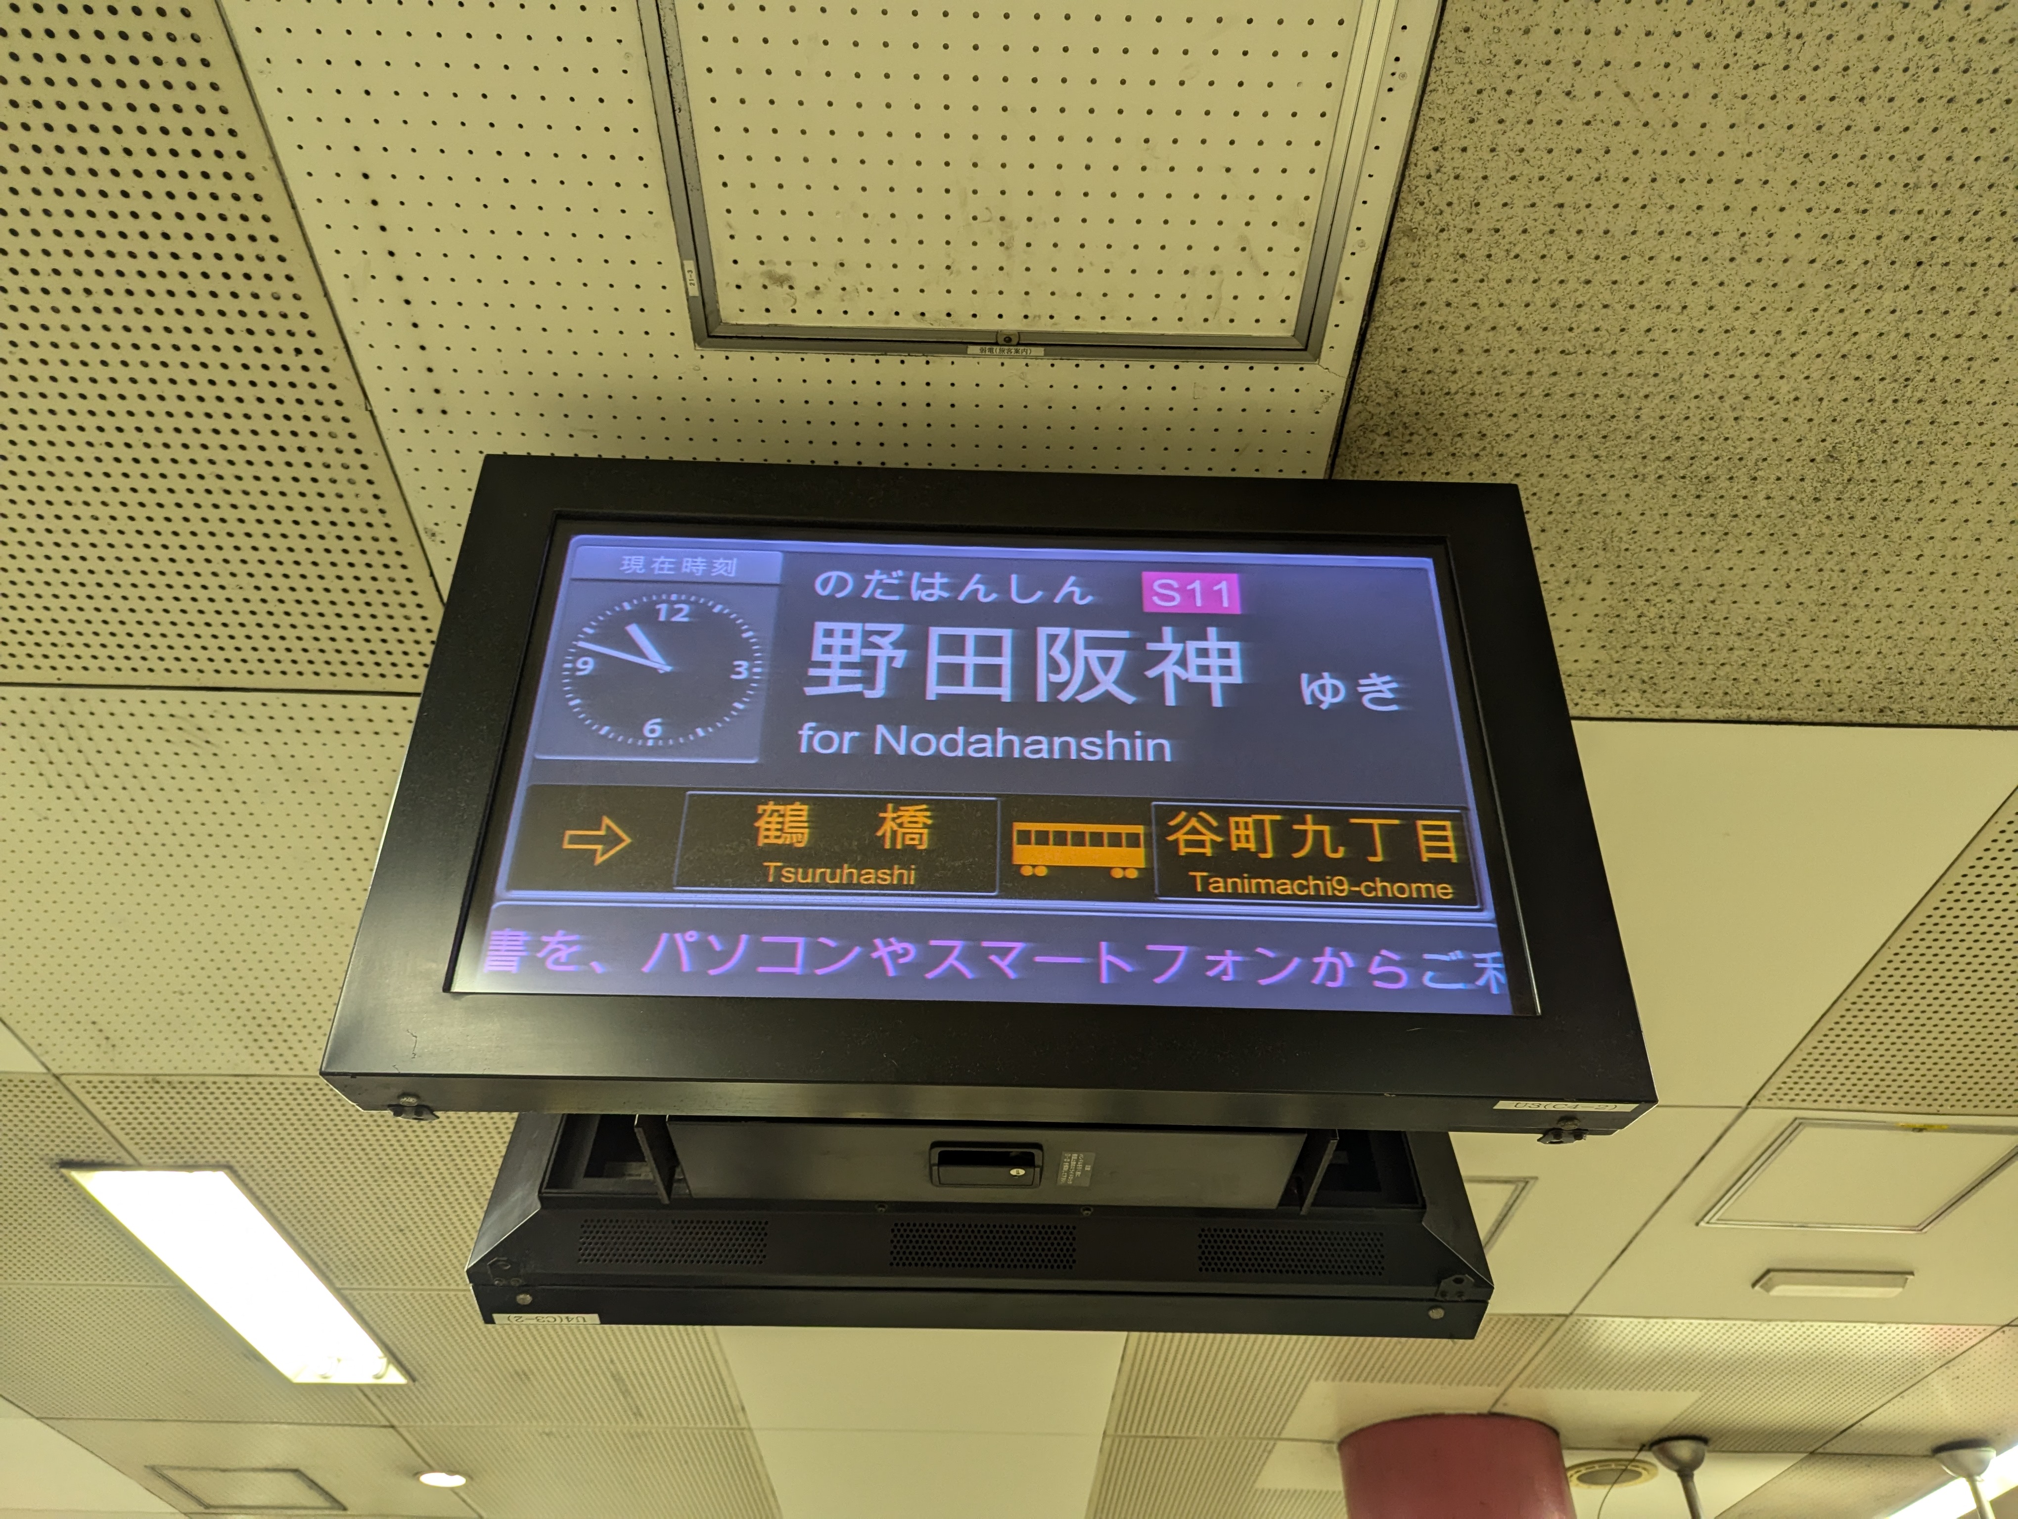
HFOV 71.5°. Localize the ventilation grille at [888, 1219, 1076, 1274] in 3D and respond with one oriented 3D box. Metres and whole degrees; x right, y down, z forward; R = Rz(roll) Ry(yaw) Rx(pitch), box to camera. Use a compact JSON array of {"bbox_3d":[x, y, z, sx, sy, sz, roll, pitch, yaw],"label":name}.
[{"bbox_3d":[-0.025,0.477,1.372,0.183,0.042,0.010,1,-11,-1],"label":"ventilation grille"}]

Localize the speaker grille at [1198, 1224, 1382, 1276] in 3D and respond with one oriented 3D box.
[{"bbox_3d":[0.278,0.485,1.378,0.183,0.042,0.010,1,-11,-1],"label":"speaker grille"}]

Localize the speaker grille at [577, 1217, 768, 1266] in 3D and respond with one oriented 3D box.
[{"bbox_3d":[-0.325,0.470,1.365,0.183,0.042,0.010,1,-11,-1],"label":"speaker grille"}]

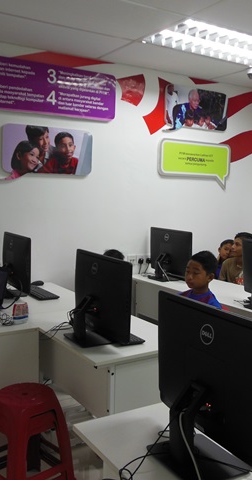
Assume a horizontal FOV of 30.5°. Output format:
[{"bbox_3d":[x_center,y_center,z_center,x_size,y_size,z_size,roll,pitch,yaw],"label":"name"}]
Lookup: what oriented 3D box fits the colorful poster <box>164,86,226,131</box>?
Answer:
[{"bbox_3d":[0.678,-1.230,4.454,0.785,0.420,0.045,-3,7,-32],"label":"colorful poster"}]

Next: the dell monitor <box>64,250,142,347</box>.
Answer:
[{"bbox_3d":[-0.154,0.300,2.397,0.220,0.438,0.575,-3,7,-32],"label":"dell monitor"}]

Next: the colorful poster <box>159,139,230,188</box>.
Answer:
[{"bbox_3d":[0.693,-0.722,4.576,0.890,0.450,0.050,-3,7,-33],"label":"colorful poster"}]

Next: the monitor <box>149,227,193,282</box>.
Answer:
[{"bbox_3d":[0.359,0.133,4.008,0.220,0.450,0.570,-3,7,-33],"label":"monitor"}]

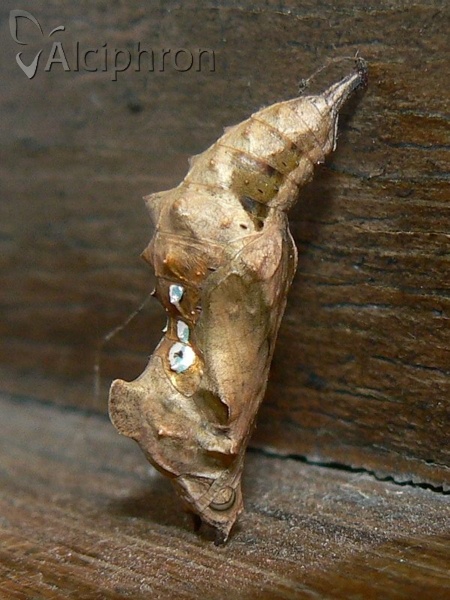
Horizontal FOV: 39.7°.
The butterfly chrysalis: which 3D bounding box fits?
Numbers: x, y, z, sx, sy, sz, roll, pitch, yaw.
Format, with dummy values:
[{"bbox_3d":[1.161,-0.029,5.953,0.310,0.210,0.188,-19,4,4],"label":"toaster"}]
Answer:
[{"bbox_3d":[-0.001,-0.001,0.028,0.007,0.022,0.006,19,-6,-22],"label":"butterfly chrysalis"}]

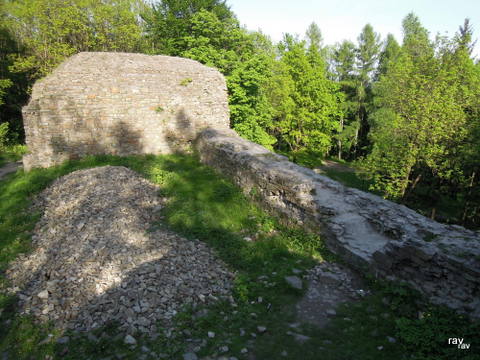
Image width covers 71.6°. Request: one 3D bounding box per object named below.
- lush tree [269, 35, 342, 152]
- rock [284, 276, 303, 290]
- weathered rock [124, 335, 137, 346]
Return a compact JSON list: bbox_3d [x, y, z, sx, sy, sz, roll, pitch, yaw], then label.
[{"bbox_3d":[5.412,-7.024,27.500,5.900,9.500,5.700,0,11,0],"label":"lush tree"},{"bbox_3d":[0.783,1.508,4.872,0.250,0.110,0.210,0,11,0],"label":"rock"},{"bbox_3d":[-1.196,1.748,3.636,0.125,0.090,0.110,0,11,0],"label":"weathered rock"}]

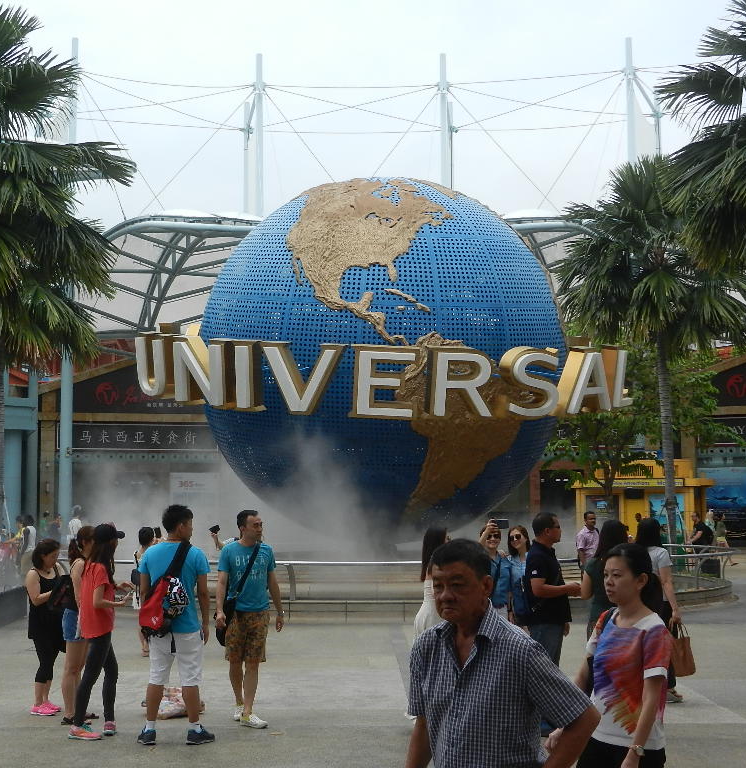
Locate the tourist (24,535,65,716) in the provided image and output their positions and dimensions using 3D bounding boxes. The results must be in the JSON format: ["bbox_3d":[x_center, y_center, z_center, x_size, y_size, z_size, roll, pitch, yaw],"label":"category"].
[{"bbox_3d":[-2.798,2.080,11.455,0.360,1.482,0.450,-5,-7,41],"label":"tourist"}]

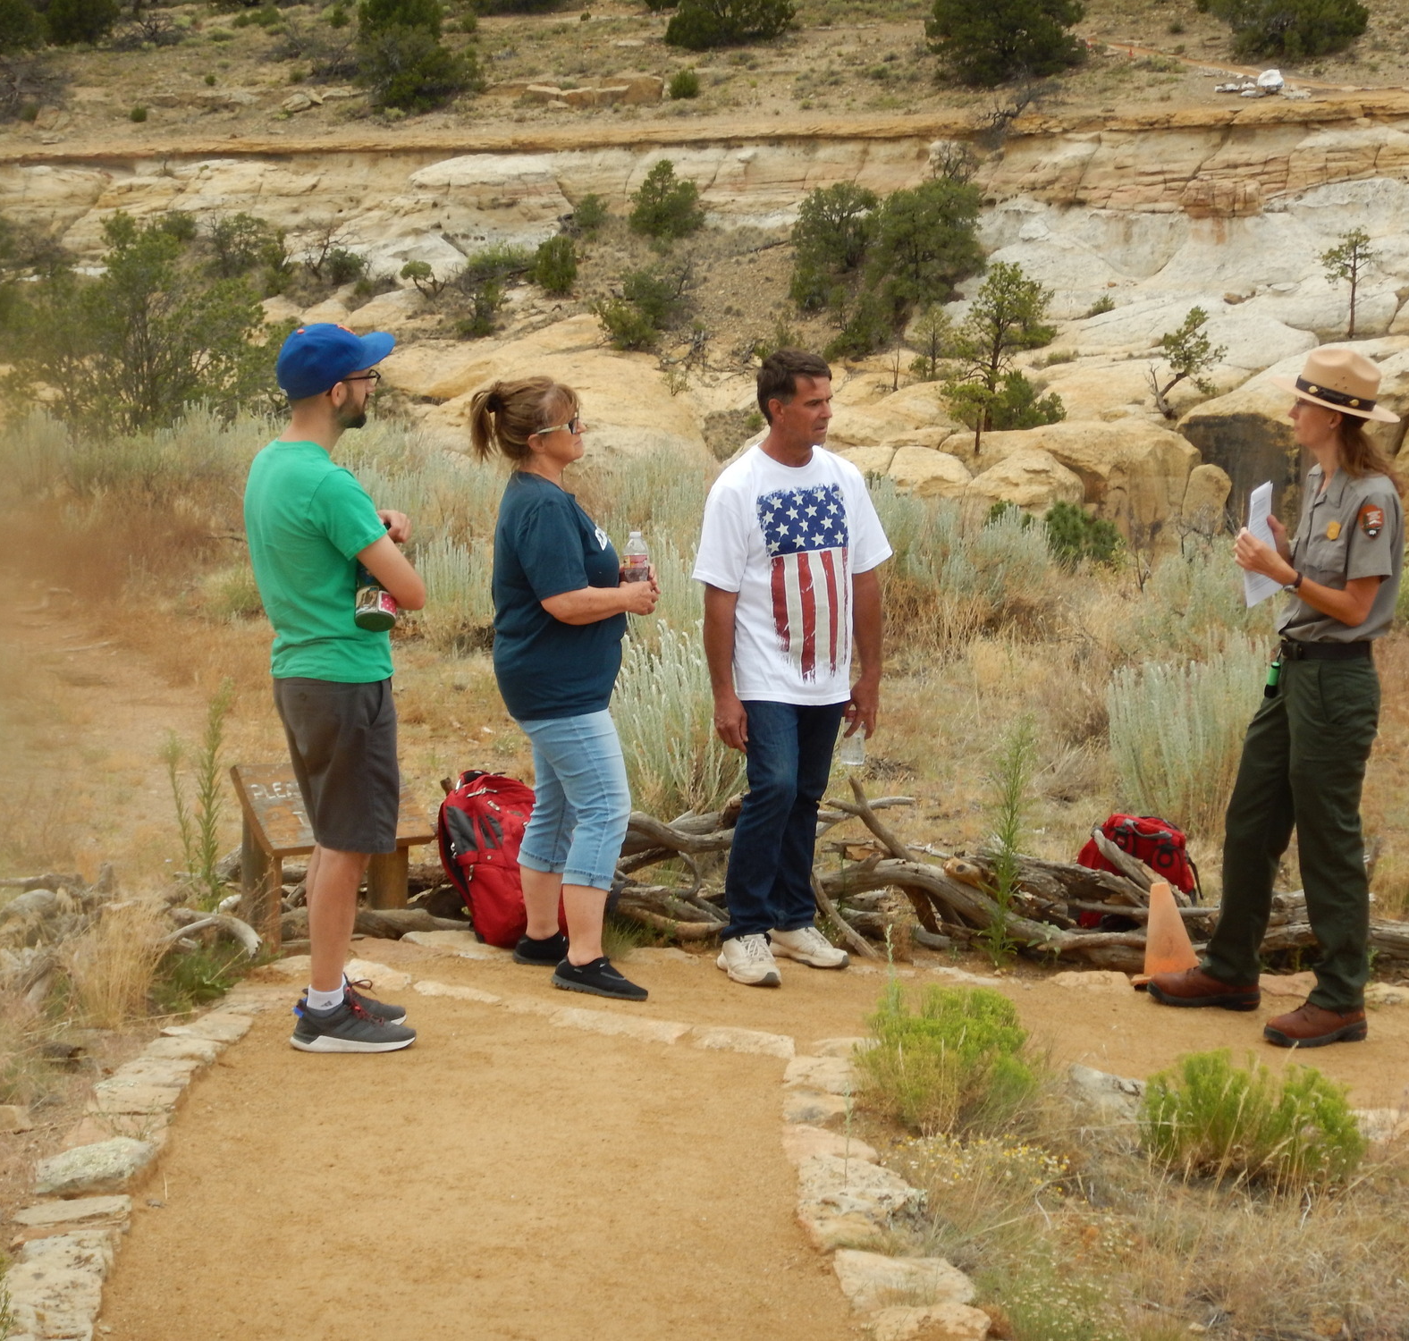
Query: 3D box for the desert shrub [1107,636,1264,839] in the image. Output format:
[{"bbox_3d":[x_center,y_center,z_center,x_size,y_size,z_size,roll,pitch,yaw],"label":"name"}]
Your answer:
[{"bbox_3d":[1.811,0.243,13.600,0.680,0.750,0.620,0,5,0],"label":"desert shrub"}]

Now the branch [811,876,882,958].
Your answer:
[{"bbox_3d":[0.417,0.724,10.950,0.190,0.250,0.140,0,4,0],"label":"branch"}]

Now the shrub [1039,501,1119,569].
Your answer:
[{"bbox_3d":[3.883,-1.410,38.500,0.840,0.730,0.720,0,4,0],"label":"shrub"}]

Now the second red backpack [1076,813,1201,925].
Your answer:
[{"bbox_3d":[1.324,0.629,11.350,0.350,0.370,0.240,9,-12,6],"label":"second red backpack"}]

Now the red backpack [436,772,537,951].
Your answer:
[{"bbox_3d":[-0.571,0.558,11.050,0.320,0.500,0.260,-6,-5,-40],"label":"red backpack"}]

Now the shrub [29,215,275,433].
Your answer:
[{"bbox_3d":[-5.659,-3.518,38.000,2.400,2.300,2.200,0,5,0],"label":"shrub"}]

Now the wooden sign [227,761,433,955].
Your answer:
[{"bbox_3d":[-1.122,0.564,11.250,0.570,0.530,0.280,-3,5,-37],"label":"wooden sign"}]

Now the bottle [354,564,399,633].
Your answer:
[{"bbox_3d":[-0.811,-0.241,9.350,0.098,0.265,0.098,6,-25,0],"label":"bottle"}]

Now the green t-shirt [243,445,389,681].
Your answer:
[{"bbox_3d":[-0.979,-0.282,9.430,0.330,0.620,0.460,-1,4,-17],"label":"green t-shirt"}]

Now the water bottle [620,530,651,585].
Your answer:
[{"bbox_3d":[-0.191,-0.290,10.380,0.066,0.200,0.066,0,4,0],"label":"water bottle"}]

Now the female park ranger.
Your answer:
[{"bbox_3d":[1.480,0.049,9.600,0.520,1.770,0.560,-2,5,-28],"label":"female park ranger"}]

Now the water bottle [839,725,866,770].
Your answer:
[{"bbox_3d":[0.417,0.178,10.420,0.065,0.195,0.065,0,-7,0],"label":"water bottle"}]

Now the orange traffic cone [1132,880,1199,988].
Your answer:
[{"bbox_3d":[1.295,0.736,10.450,0.220,0.280,0.220,-7,4,0],"label":"orange traffic cone"}]

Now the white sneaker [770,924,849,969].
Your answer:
[{"bbox_3d":[0.305,0.807,10.820,0.115,0.125,0.305,-4,5,-43],"label":"white sneaker"}]

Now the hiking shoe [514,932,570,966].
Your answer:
[{"bbox_3d":[-0.426,0.794,10.650,0.265,0.100,0.100,1,5,18],"label":"hiking shoe"}]

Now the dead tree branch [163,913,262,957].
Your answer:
[{"bbox_3d":[-1.446,0.779,10.950,0.290,0.130,0.180,0,5,0],"label":"dead tree branch"}]

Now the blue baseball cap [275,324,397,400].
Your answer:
[{"bbox_3d":[-0.920,-0.770,9.300,0.285,0.145,0.185,-23,2,-13],"label":"blue baseball cap"}]

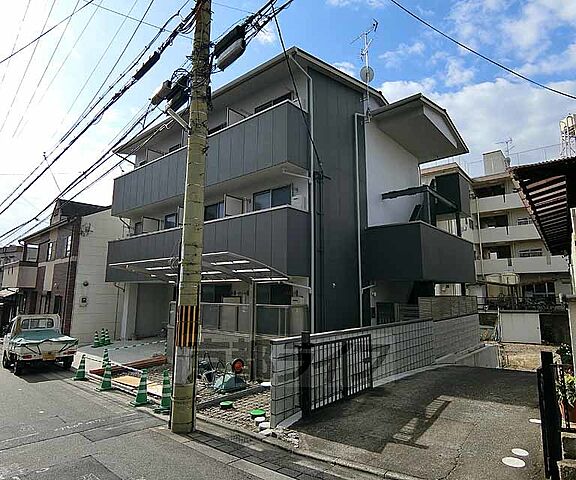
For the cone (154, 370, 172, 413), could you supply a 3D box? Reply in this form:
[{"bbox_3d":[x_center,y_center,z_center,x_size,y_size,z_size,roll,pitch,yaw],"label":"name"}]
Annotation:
[{"bbox_3d":[-2.153,2.662,5.847,0.360,0.700,0.360,-7,-11,43],"label":"cone"}]

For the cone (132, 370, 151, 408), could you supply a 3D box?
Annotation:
[{"bbox_3d":[-3.000,3.030,6.847,0.360,0.700,0.360,-7,-11,43],"label":"cone"}]

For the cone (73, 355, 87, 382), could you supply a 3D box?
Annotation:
[{"bbox_3d":[-5.985,3.686,9.597,0.360,0.700,0.360,-7,-11,43],"label":"cone"}]

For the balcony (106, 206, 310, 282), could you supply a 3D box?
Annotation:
[{"bbox_3d":[-3.880,0.540,12.161,10.888,1.796,0.952,-6,-10,39],"label":"balcony"}]

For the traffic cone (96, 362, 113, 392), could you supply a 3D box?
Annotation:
[{"bbox_3d":[-4.483,3.329,8.147,0.360,0.700,0.360,-7,-11,43],"label":"traffic cone"}]

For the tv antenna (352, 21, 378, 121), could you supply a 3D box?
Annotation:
[{"bbox_3d":[2.964,-6.206,12.410,0.600,3.750,1.250,5,-9,-33],"label":"tv antenna"}]

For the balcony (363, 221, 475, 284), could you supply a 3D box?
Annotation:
[{"bbox_3d":[5.923,0.827,13.853,1.990,1.843,7.960,-6,-10,39],"label":"balcony"}]

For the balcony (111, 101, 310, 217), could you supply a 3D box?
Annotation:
[{"bbox_3d":[-3.823,-2.396,12.510,10.730,1.743,0.952,-6,-10,39],"label":"balcony"}]

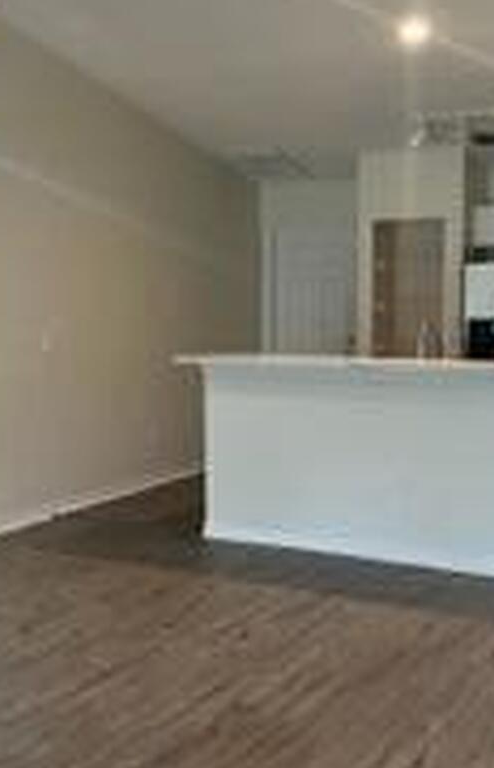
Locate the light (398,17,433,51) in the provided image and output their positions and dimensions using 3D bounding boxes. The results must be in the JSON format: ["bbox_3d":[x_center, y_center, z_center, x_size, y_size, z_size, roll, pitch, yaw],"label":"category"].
[{"bbox_3d":[0.931,-1.937,4.250,0.180,0.050,0.180,2,6,24],"label":"light"}]

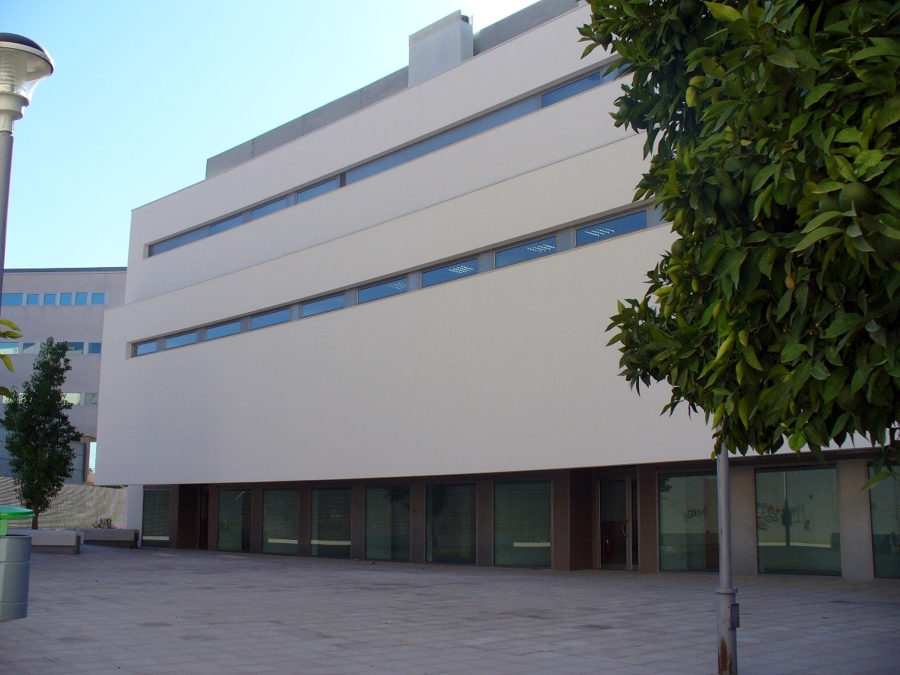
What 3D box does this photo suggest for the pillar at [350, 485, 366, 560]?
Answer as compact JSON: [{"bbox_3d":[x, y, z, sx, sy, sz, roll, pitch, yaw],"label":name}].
[{"bbox_3d":[-2.856,6.053,31.483,0.400,2.415,0.774,11,-15,-43],"label":"pillar"}]

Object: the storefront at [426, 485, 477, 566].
[{"bbox_3d":[0.053,5.500,28.421,0.120,2.344,2.110,11,-15,-43],"label":"storefront"}]

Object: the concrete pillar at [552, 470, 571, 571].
[{"bbox_3d":[3.379,5.306,27.954,0.450,2.839,0.680,11,-15,-44],"label":"concrete pillar"}]

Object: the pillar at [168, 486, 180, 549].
[{"bbox_3d":[-11.242,7.487,39.959,0.400,2.522,0.916,11,-15,-43],"label":"pillar"}]

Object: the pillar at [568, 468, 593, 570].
[{"bbox_3d":[3.628,5.304,28.091,0.992,2.858,0.500,11,-15,-44],"label":"pillar"}]

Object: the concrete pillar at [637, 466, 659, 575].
[{"bbox_3d":[4.978,4.456,23.612,0.400,2.589,0.564,11,-15,-43],"label":"concrete pillar"}]

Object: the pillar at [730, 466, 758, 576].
[{"bbox_3d":[7.432,4.574,23.967,0.450,2.674,0.713,11,-15,-44],"label":"pillar"}]

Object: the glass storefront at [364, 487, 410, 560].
[{"bbox_3d":[-1.950,5.887,30.437,0.120,2.334,2.178,11,-15,-43],"label":"glass storefront"}]

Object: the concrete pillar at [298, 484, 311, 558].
[{"bbox_3d":[-5.321,6.933,36.501,0.450,2.672,0.758,11,-15,-44],"label":"concrete pillar"}]

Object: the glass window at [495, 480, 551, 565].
[{"bbox_3d":[2.018,5.114,26.445,0.120,2.364,2.100,11,-15,-43],"label":"glass window"}]

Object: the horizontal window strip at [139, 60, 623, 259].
[{"bbox_3d":[-4.563,-5.417,34.755,0.250,0.791,26.756,11,-15,-43],"label":"horizontal window strip"}]

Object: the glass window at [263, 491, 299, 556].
[{"bbox_3d":[-6.538,7.159,37.482,0.150,2.522,2.461,11,-15,-44],"label":"glass window"}]

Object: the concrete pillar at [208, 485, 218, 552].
[{"bbox_3d":[-9.885,7.663,41.010,0.450,2.756,0.746,11,-15,-44],"label":"concrete pillar"}]

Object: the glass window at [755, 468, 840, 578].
[{"bbox_3d":[8.292,4.372,22.914,0.150,2.568,2.058,11,-15,-44],"label":"glass window"}]

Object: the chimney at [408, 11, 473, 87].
[{"bbox_3d":[-0.281,-8.505,28.716,0.495,1.850,2.336,9,-14,-43],"label":"chimney"}]

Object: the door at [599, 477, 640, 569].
[{"bbox_3d":[4.455,4.896,25.167,0.100,2.333,1.207,11,-15,-43],"label":"door"}]

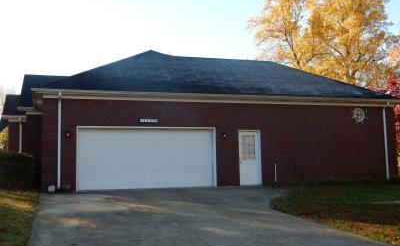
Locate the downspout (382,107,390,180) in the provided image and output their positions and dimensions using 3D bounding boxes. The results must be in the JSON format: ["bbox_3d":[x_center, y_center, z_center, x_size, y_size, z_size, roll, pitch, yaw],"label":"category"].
[{"bbox_3d":[7.732,0.839,20.602,0.100,2.990,0.100,1,-6,-18],"label":"downspout"}]

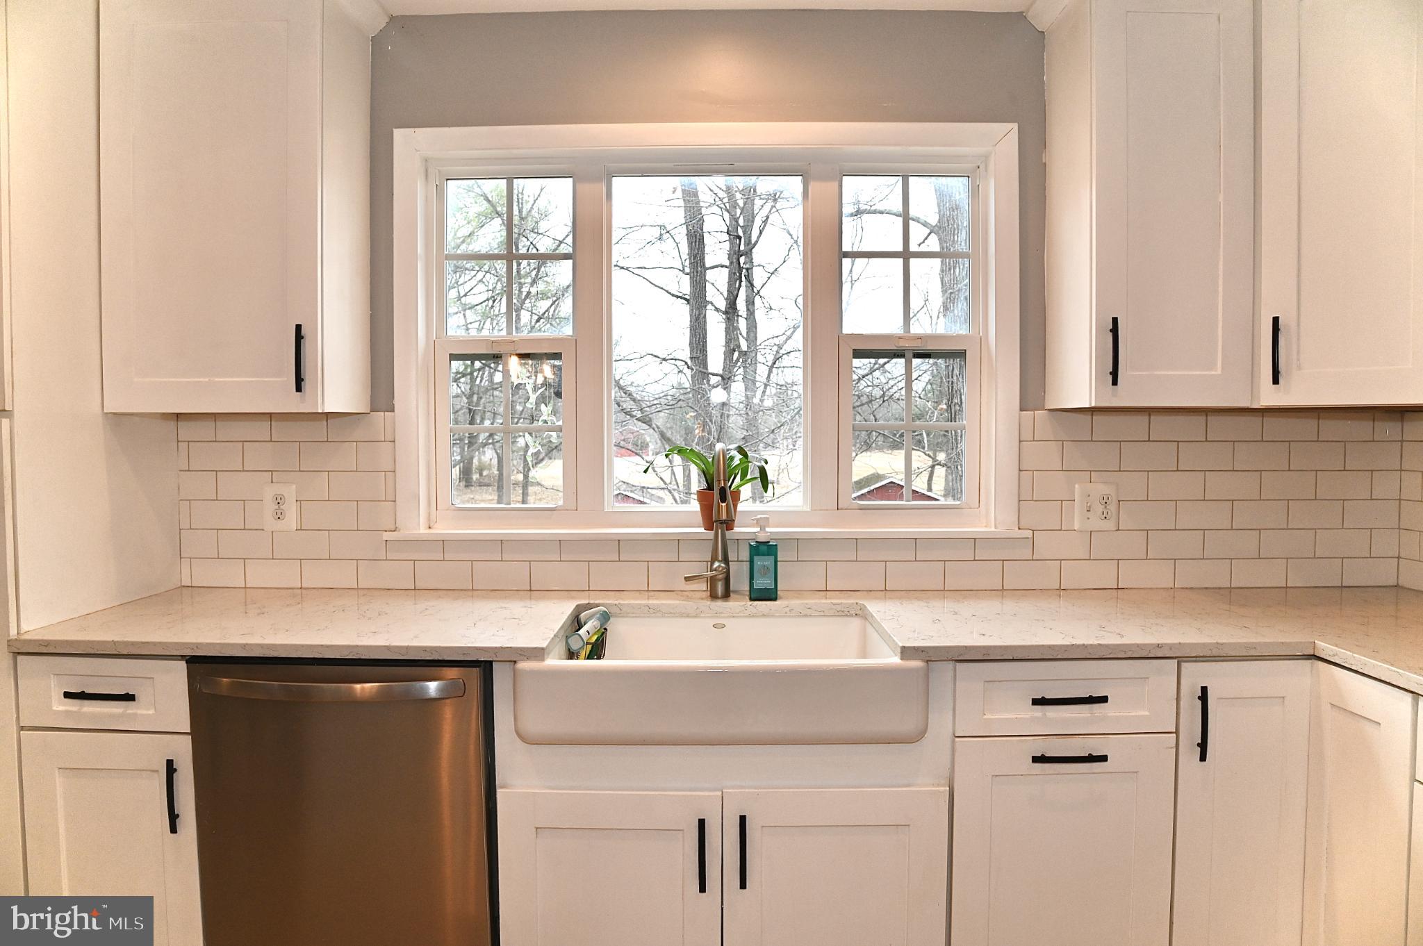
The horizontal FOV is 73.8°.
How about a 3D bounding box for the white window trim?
[{"bbox_3d":[-0.015,-0.361,2.434,1.597,1.048,0.050,0,2,1],"label":"white window trim"}]

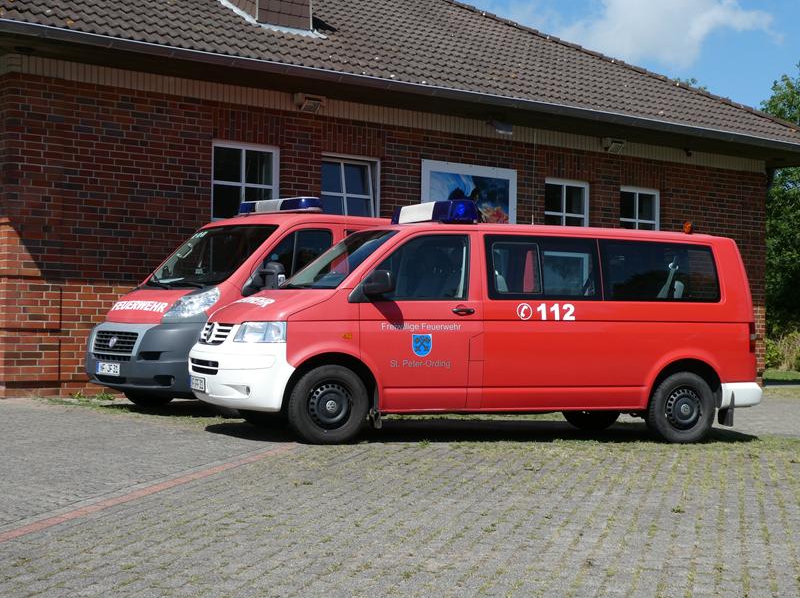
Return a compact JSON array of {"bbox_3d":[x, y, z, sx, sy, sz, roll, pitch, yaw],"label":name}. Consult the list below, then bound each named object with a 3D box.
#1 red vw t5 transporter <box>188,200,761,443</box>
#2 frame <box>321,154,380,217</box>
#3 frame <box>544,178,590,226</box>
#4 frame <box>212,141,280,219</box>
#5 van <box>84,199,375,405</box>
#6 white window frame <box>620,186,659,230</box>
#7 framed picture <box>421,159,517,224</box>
[{"bbox_3d":[0.751,0.217,12.153,5.290,2.110,1.950,2,-1,-22],"label":"red vw t5 transporter"},{"bbox_3d":[-0.701,-1.374,17.568,1.010,1.030,0.100,2,-1,-37],"label":"frame"},{"bbox_3d":[2.480,-1.265,19.965,1.010,1.030,0.100,2,-1,-37],"label":"frame"},{"bbox_3d":[-1.973,-1.418,16.610,1.010,1.030,0.100,2,-1,-37],"label":"frame"},{"bbox_3d":[-0.944,0.092,14.826,5.000,2.340,2.090,2,-1,-38],"label":"van"},{"bbox_3d":[3.758,-1.222,20.928,1.010,1.030,0.100,2,-1,-37],"label":"white window frame"},{"bbox_3d":[1.025,-1.307,18.621,1.770,1.180,0.050,2,-3,-37],"label":"framed picture"}]

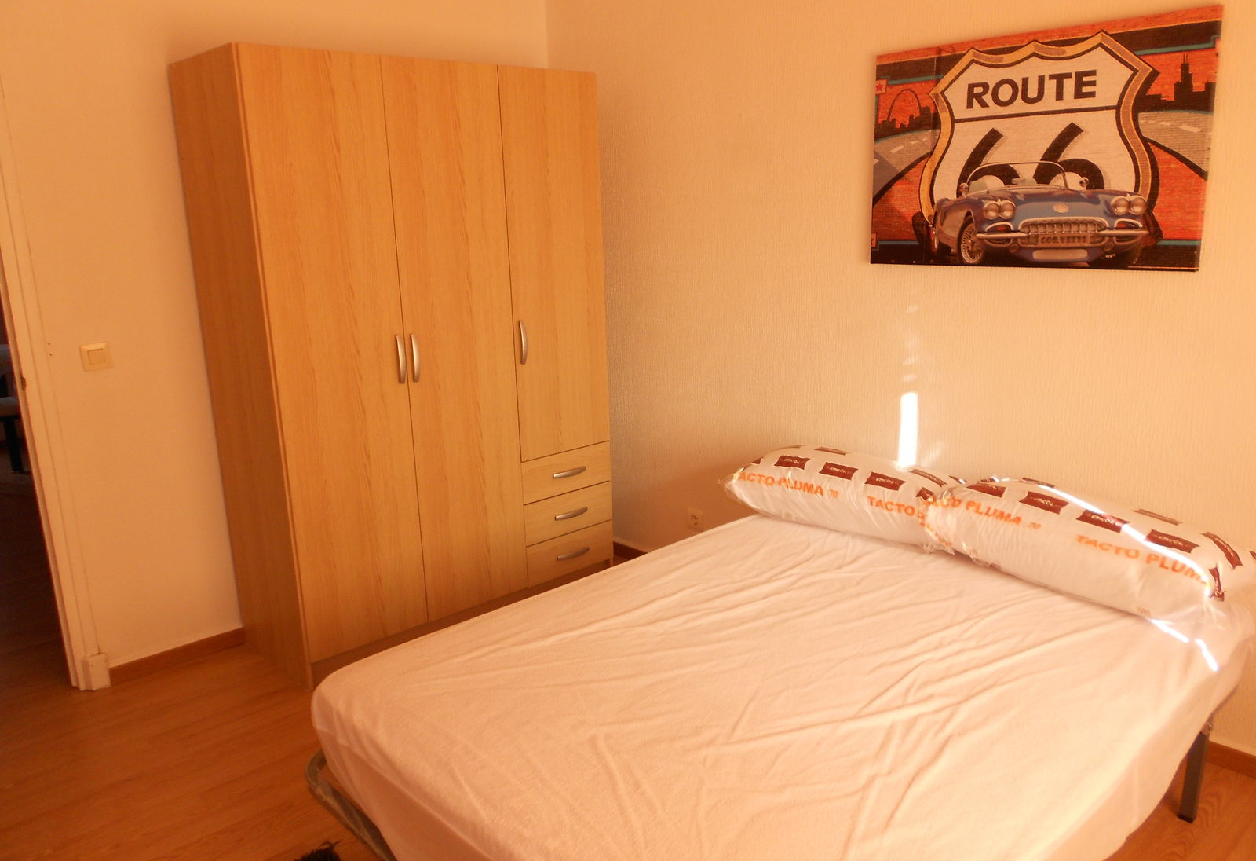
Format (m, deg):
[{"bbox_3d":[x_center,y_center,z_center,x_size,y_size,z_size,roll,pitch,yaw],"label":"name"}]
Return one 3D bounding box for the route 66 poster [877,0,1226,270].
[{"bbox_3d":[1.056,-0.742,2.537,0.025,0.602,0.900,-13,18,-41],"label":"route 66 poster"}]

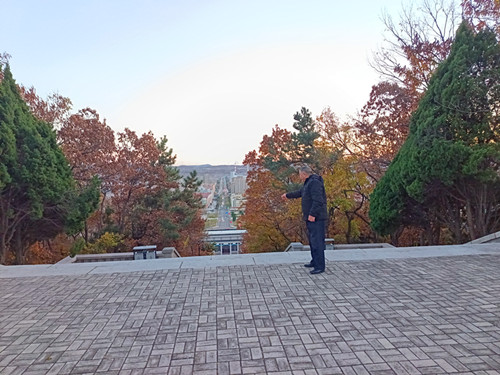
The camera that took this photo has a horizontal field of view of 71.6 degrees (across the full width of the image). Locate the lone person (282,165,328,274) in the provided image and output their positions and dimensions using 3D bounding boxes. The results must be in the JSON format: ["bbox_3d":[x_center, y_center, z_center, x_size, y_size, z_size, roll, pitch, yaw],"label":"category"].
[{"bbox_3d":[0.897,0.502,5.603,0.720,1.700,0.540,-2,2,-1],"label":"lone person"}]

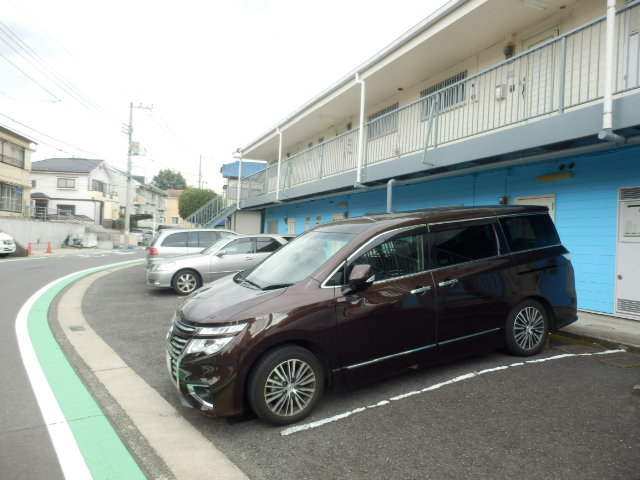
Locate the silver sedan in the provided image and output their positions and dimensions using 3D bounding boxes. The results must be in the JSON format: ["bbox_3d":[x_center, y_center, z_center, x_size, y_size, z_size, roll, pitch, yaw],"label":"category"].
[{"bbox_3d":[-2.421,0.628,12.736,4.800,1.460,1.790,-3,2,-24],"label":"silver sedan"}]

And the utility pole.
[{"bbox_3d":[-15.801,-5.498,38.000,2.500,12.500,0.900,2,-1,-3],"label":"utility pole"}]

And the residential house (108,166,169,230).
[{"bbox_3d":[-26.300,-4.656,61.500,7.600,8.800,13.500,3,-1,-5],"label":"residential house"}]

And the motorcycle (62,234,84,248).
[{"bbox_3d":[-19.722,0.096,35.500,1.700,1.100,0.660,3,-1,-15],"label":"motorcycle"}]

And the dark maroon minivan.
[{"bbox_3d":[0.701,0.600,5.329,4.930,1.810,1.870,-6,3,-25],"label":"dark maroon minivan"}]

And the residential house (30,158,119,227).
[{"bbox_3d":[-28.000,-5.374,50.400,8.600,7.400,6.000,3,-1,11],"label":"residential house"}]

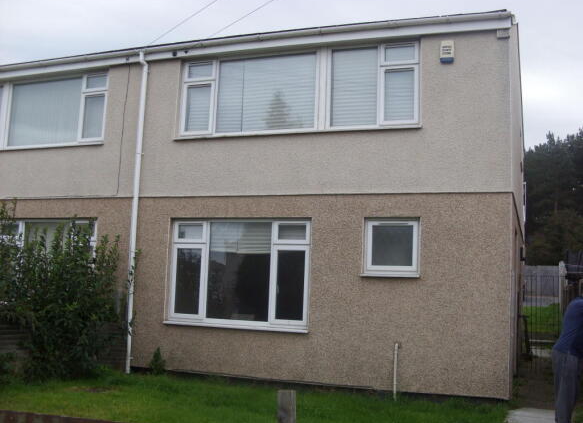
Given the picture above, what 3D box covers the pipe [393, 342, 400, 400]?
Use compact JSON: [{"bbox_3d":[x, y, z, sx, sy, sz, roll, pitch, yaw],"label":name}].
[{"bbox_3d":[1.401,2.141,8.579,0.055,0.752,0.085,0,-6,19],"label":"pipe"}]

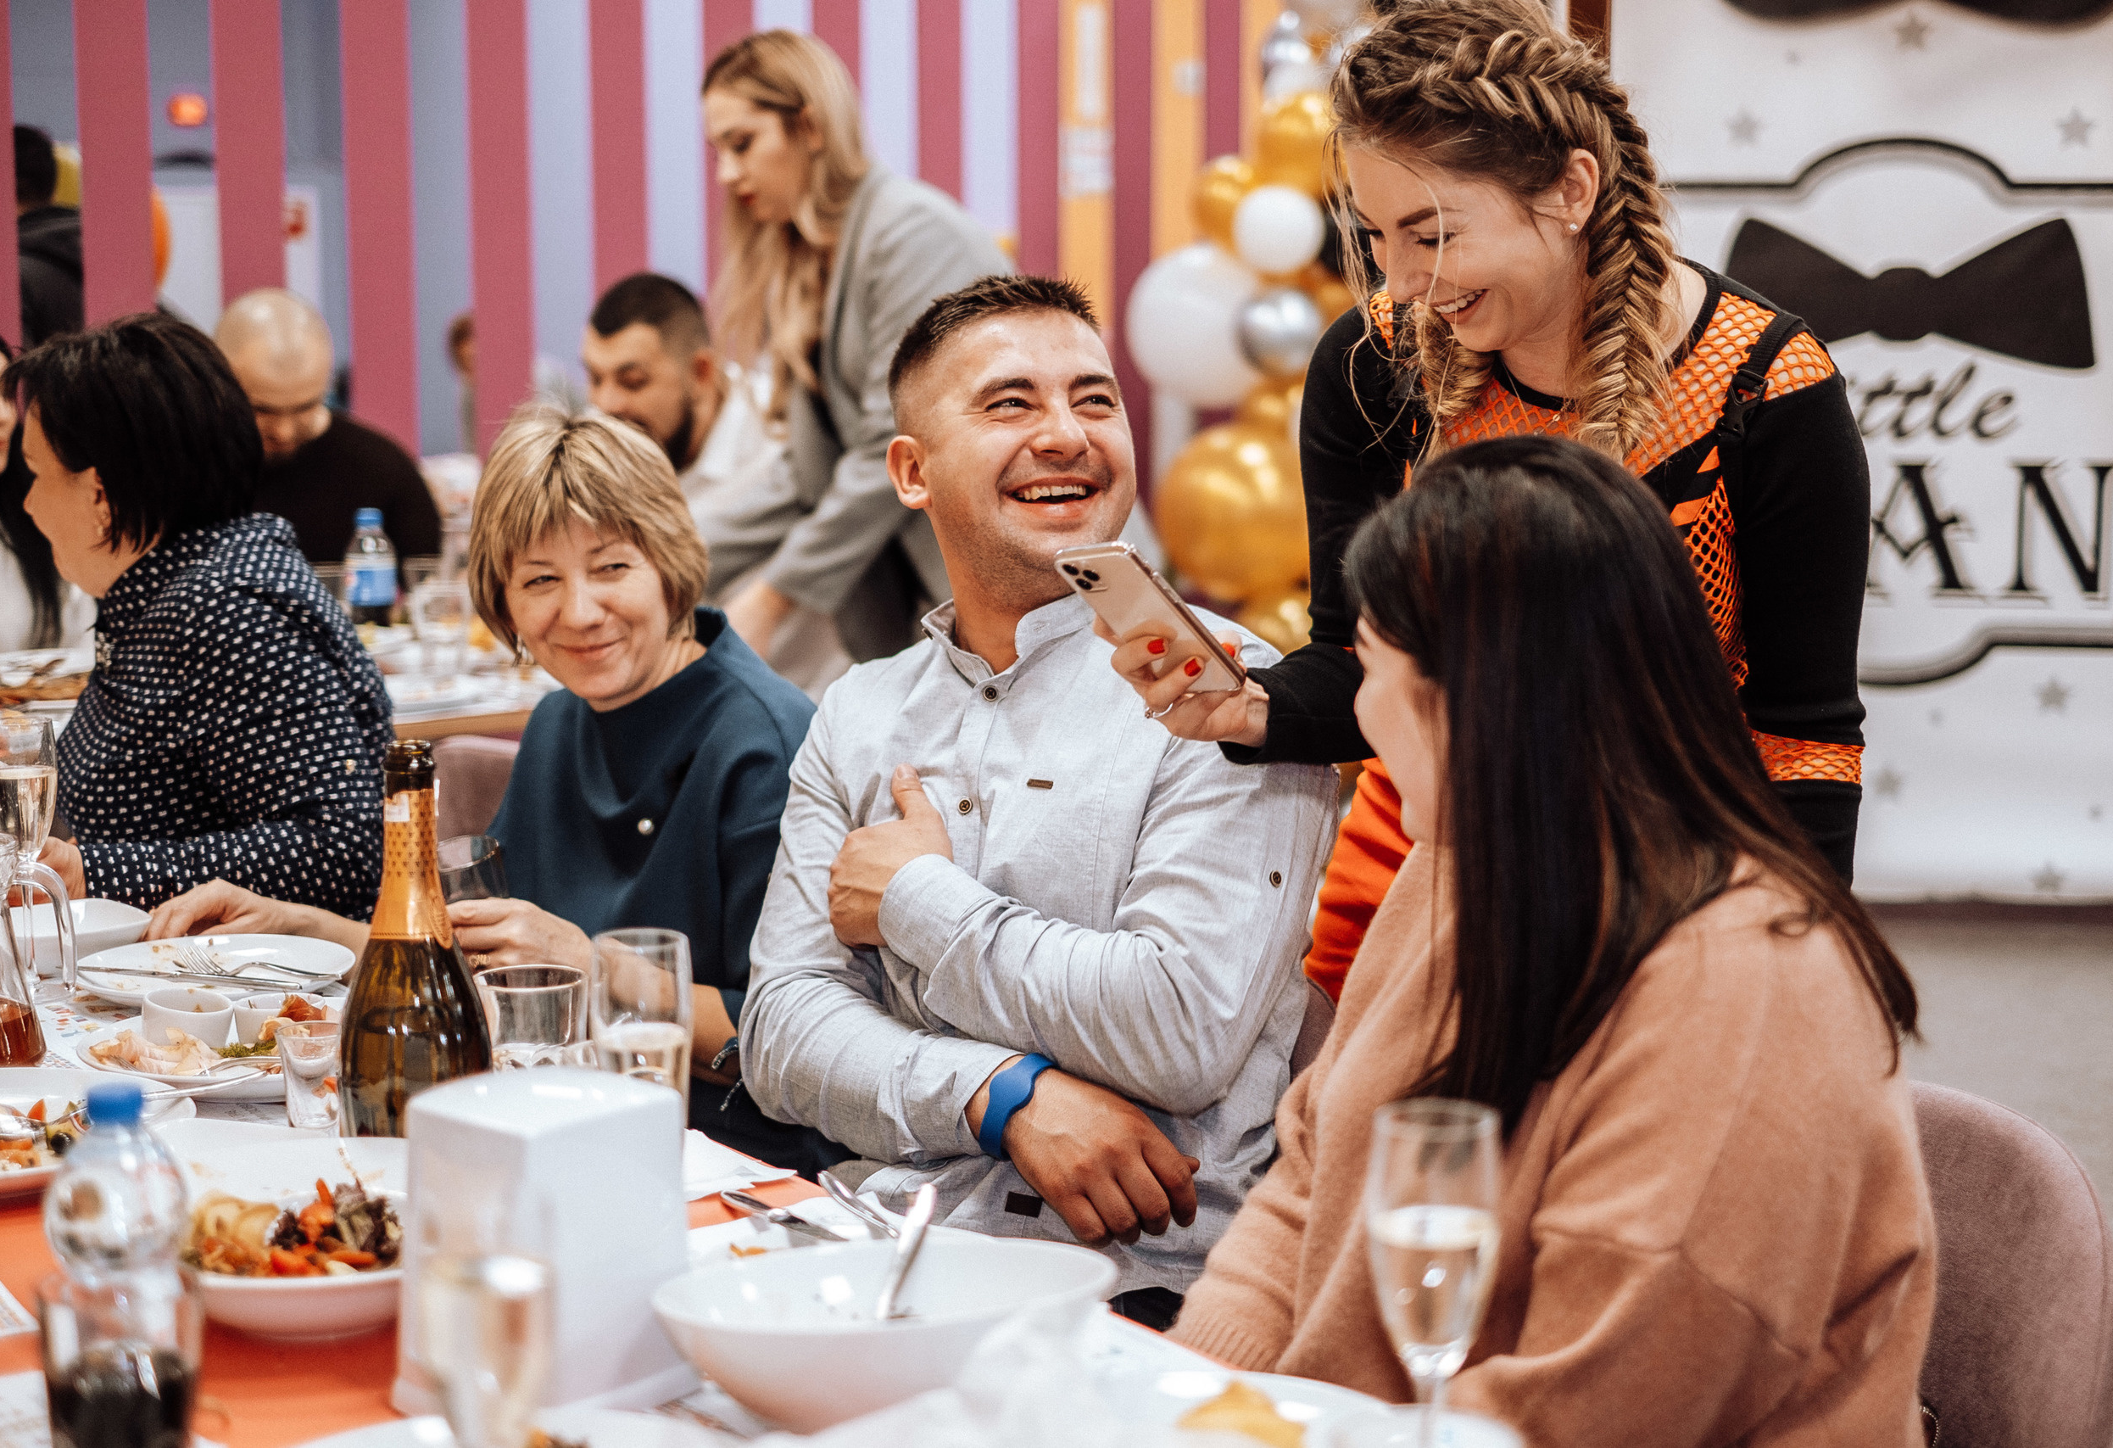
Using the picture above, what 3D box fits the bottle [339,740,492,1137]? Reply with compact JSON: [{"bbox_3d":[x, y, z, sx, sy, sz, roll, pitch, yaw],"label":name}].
[{"bbox_3d":[-0.384,0.165,1.914,0.090,0.305,0.090,0,8,0],"label":"bottle"}]

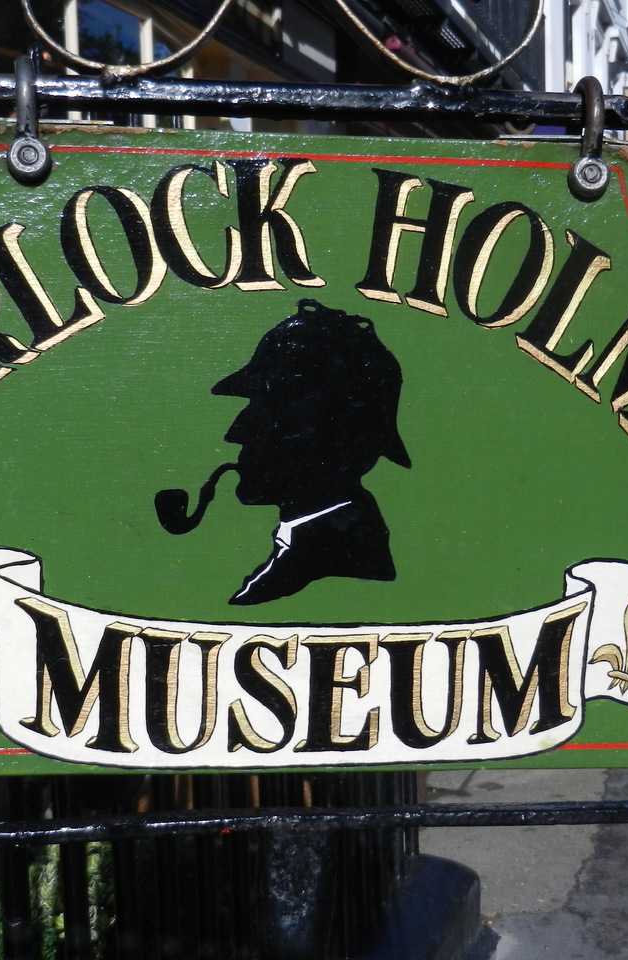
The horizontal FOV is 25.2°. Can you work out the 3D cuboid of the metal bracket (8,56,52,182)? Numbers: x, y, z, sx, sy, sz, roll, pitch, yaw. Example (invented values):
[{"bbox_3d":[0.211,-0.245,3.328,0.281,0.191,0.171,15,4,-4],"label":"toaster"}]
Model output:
[{"bbox_3d":[-0.173,-0.218,0.857,0.026,0.077,0.048,-1,5,-7],"label":"metal bracket"}]

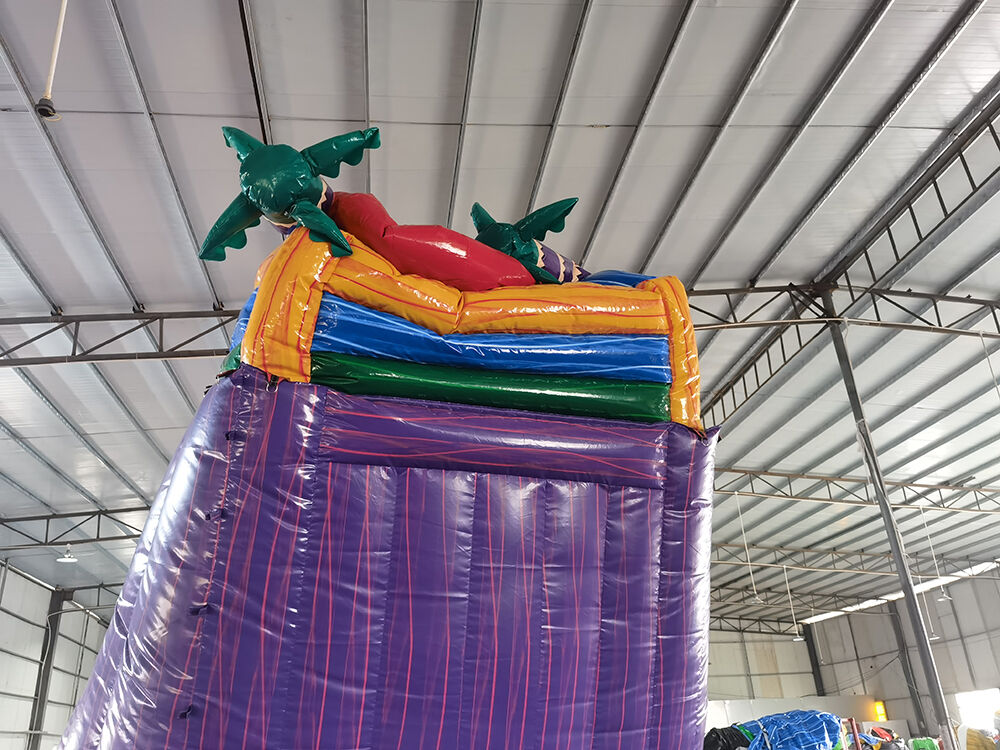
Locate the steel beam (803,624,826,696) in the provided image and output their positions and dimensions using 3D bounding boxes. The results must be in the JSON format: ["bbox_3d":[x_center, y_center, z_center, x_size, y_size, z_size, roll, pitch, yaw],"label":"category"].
[{"bbox_3d":[15.563,15.052,37.986,0.300,5.680,0.300,0,-25,-9],"label":"steel beam"}]

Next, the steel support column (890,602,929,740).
[{"bbox_3d":[16.517,12.005,31.465,0.300,5.576,0.300,0,-25,-9],"label":"steel support column"}]

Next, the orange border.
[{"bbox_3d":[-0.188,-0.273,6.235,3.420,1.250,0.600,7,-27,-13],"label":"orange border"}]

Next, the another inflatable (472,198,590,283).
[{"bbox_3d":[0.248,-1.203,7.300,1.150,0.880,0.950,3,-26,-15],"label":"another inflatable"}]

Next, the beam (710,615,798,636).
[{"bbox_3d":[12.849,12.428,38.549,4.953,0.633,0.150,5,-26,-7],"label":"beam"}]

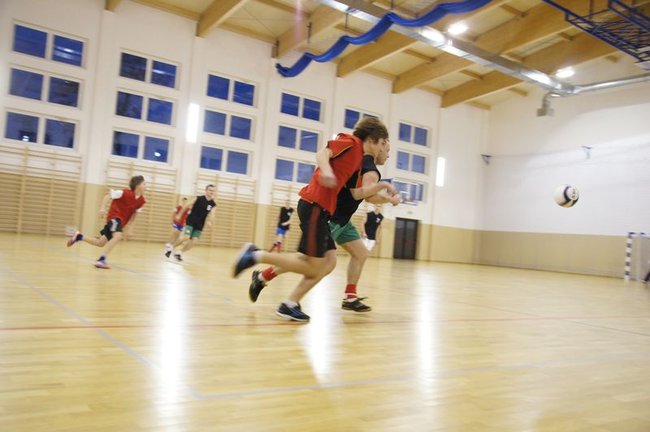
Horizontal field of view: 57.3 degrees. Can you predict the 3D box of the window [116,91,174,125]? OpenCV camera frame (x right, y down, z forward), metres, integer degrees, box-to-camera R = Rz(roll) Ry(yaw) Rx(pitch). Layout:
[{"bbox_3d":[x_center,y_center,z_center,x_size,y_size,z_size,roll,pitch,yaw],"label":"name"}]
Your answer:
[{"bbox_3d":[-7.123,-4.259,23.582,2.296,0.965,0.150,6,-3,-36],"label":"window"}]

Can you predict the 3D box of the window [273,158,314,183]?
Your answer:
[{"bbox_3d":[-1.360,-2.067,27.875,2.296,0.965,0.150,6,-3,-36],"label":"window"}]

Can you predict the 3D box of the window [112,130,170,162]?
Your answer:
[{"bbox_3d":[-7.128,-2.681,23.140,2.250,0.970,0.140,6,-3,-36],"label":"window"}]

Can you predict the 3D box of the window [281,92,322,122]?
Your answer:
[{"bbox_3d":[-1.075,-5.022,27.489,2.250,0.970,0.140,6,-3,-36],"label":"window"}]

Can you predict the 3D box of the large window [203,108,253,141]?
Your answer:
[{"bbox_3d":[-4.101,-3.851,25.314,2.250,0.970,0.140,6,-3,-36],"label":"large window"}]

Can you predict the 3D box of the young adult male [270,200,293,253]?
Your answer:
[{"bbox_3d":[-1.376,0.398,18.200,0.600,1.700,0.580,3,-3,45],"label":"young adult male"}]

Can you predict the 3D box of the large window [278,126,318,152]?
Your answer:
[{"bbox_3d":[-1.233,-3.593,27.938,2.296,0.965,0.150,6,-3,-36],"label":"large window"}]

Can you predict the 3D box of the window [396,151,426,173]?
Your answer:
[{"bbox_3d":[4.593,-2.868,31.672,2.250,0.970,0.140,6,-3,-36],"label":"window"}]

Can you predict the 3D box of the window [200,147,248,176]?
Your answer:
[{"bbox_3d":[-4.305,-2.400,25.698,2.296,0.965,0.150,6,-3,-36],"label":"window"}]

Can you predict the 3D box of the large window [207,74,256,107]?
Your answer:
[{"bbox_3d":[-3.973,-5.350,25.370,2.250,0.970,0.140,6,-3,-36],"label":"large window"}]

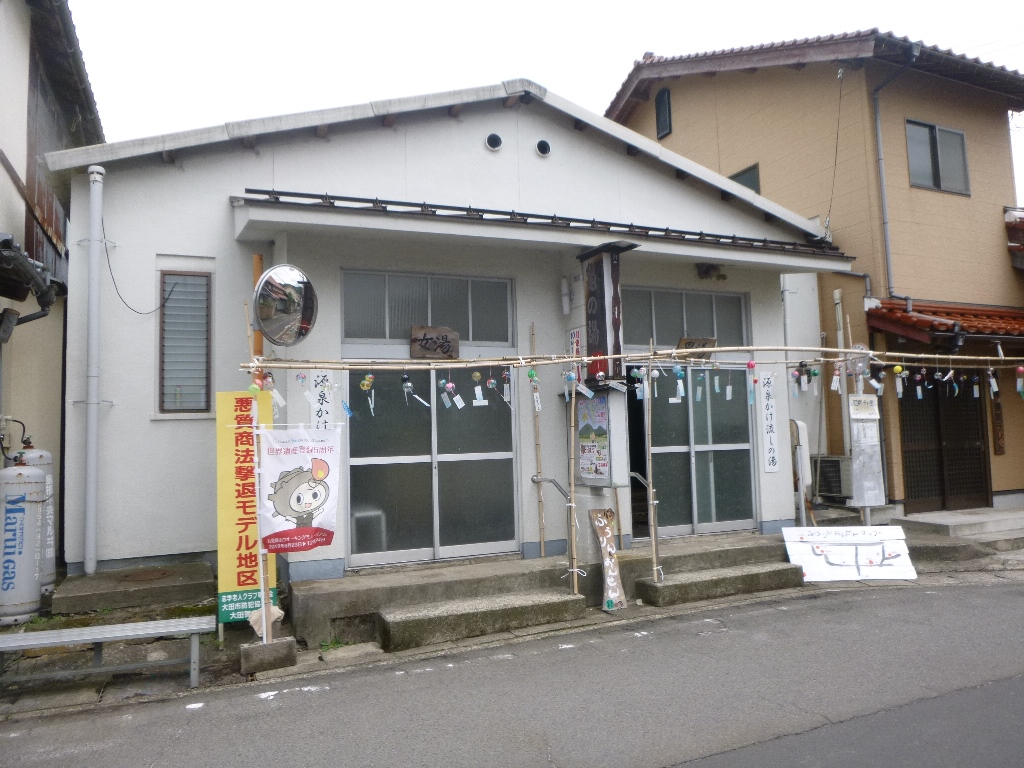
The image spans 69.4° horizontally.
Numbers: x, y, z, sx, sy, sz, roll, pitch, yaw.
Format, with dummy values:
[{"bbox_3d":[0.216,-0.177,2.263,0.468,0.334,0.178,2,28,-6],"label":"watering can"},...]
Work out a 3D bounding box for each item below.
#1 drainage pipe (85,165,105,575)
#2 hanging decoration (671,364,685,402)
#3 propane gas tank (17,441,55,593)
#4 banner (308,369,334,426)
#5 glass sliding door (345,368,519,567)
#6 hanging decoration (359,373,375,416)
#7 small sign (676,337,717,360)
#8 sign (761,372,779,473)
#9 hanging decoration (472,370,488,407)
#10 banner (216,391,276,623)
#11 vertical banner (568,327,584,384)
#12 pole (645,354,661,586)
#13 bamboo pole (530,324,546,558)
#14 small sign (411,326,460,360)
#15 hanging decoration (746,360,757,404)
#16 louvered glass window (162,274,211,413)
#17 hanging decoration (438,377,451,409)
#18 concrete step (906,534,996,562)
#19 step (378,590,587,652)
[{"bbox_3d":[-3.869,-0.161,6.835,0.120,3.796,0.120,0,-4,-21],"label":"drainage pipe"},{"bbox_3d":[1.514,-0.002,6.782,0.130,0.350,0.090,0,-4,-21],"label":"hanging decoration"},{"bbox_3d":[-3.942,1.082,6.058,0.350,1.250,0.350,0,-4,-21],"label":"propane gas tank"},{"bbox_3d":[-1.651,0.428,6.469,0.190,1.110,0.020,0,-4,-21],"label":"banner"},{"bbox_3d":[-0.714,0.724,6.855,1.660,1.800,0.090,0,-4,-21],"label":"glass sliding door"},{"bbox_3d":[-1.171,0.087,5.985,0.117,0.353,0.090,0,-4,-21],"label":"hanging decoration"},{"bbox_3d":[1.978,-0.385,7.971,0.510,0.244,0.040,0,-4,-21],"label":"small sign"},{"bbox_3d":[2.876,0.427,8.238,0.180,1.110,0.020,0,-4,-21],"label":"sign"},{"bbox_3d":[-0.289,0.043,6.775,0.135,0.326,0.080,0,-4,-21],"label":"hanging decoration"},{"bbox_3d":[-2.060,0.954,5.738,0.424,1.777,0.030,0,-4,-21],"label":"banner"},{"bbox_3d":[0.606,-0.252,7.072,0.020,0.530,0.200,0,-4,-21],"label":"vertical banner"},{"bbox_3d":[1.282,0.684,6.734,0.050,2.210,0.045,1,-5,-21],"label":"pole"},{"bbox_3d":[0.252,0.544,7.192,0.040,2.277,0.040,-1,-3,-21],"label":"bamboo pole"},{"bbox_3d":[-0.712,-0.383,6.847,0.460,0.290,0.030,0,-4,-21],"label":"small sign"},{"bbox_3d":[2.327,-0.015,7.184,0.095,0.429,0.080,0,-4,-21],"label":"hanging decoration"},{"bbox_3d":[-3.078,-0.397,6.978,0.440,1.320,0.080,0,-4,-21],"label":"louvered glass window"},{"bbox_3d":[-0.605,0.081,6.651,0.116,0.279,0.075,0,-4,-21],"label":"hanging decoration"},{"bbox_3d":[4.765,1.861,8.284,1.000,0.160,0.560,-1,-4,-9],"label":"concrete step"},{"bbox_3d":[-0.208,1.930,6.076,1.700,0.220,0.305,0,-4,-21],"label":"step"}]

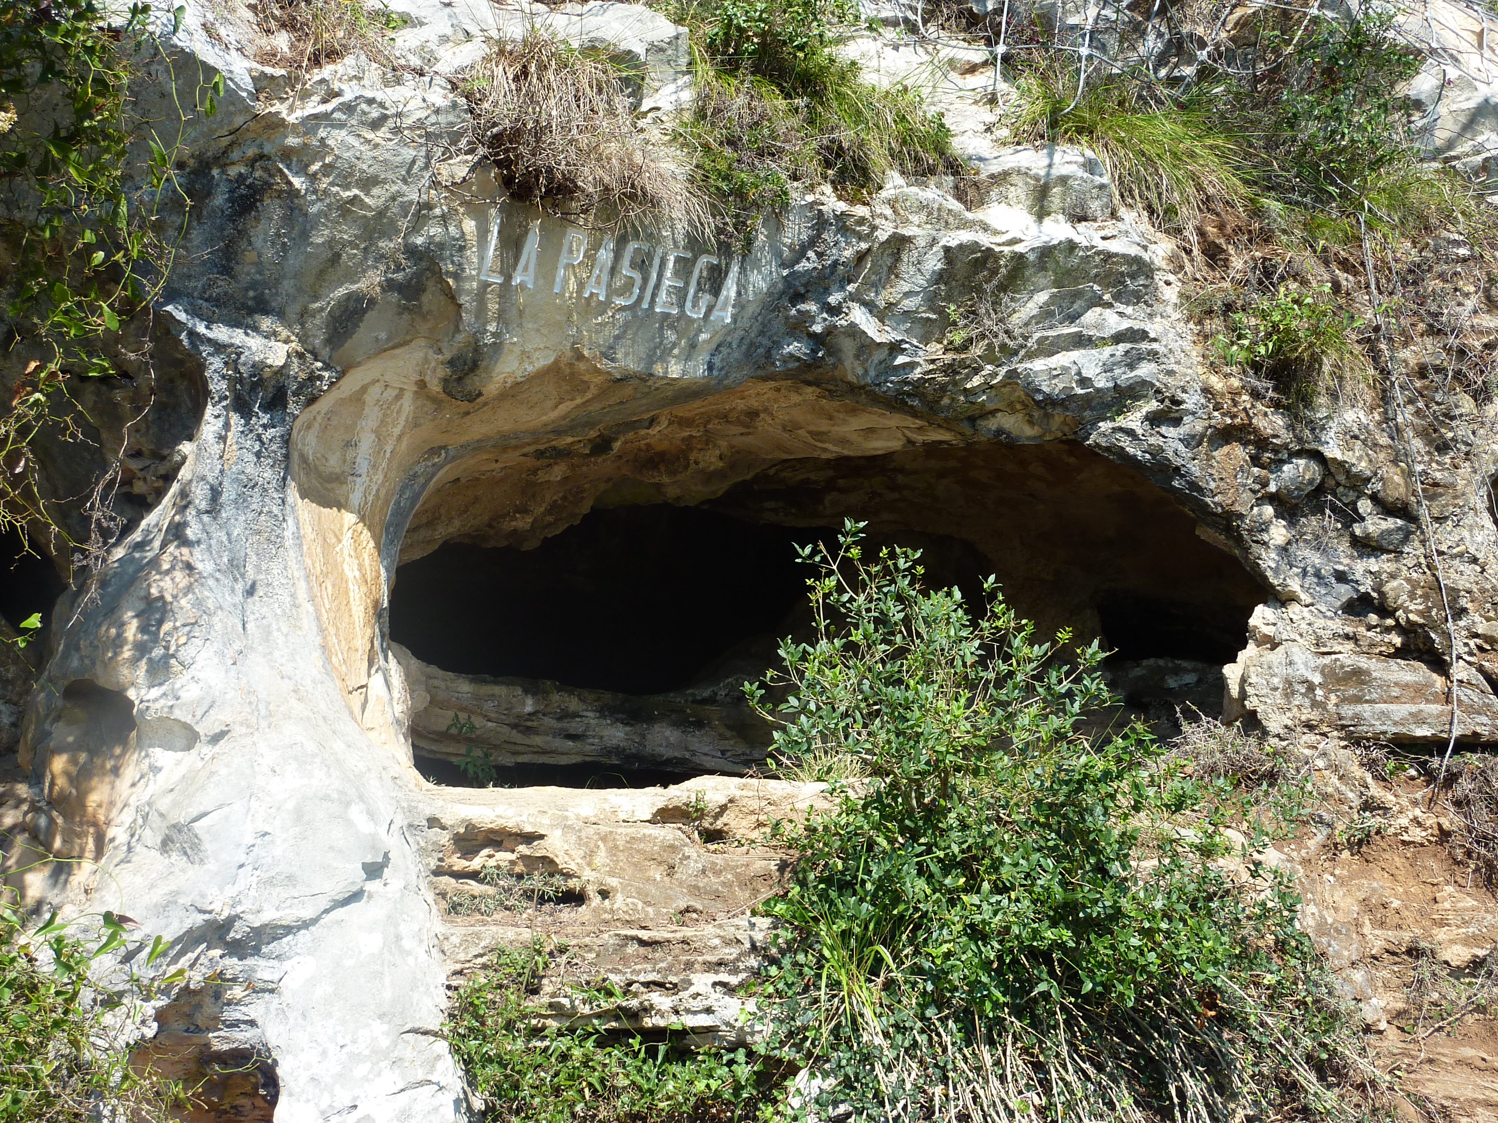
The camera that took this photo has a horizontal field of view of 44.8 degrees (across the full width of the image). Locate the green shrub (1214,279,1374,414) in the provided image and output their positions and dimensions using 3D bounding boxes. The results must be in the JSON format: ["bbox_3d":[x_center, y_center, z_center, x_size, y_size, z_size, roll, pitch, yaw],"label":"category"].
[{"bbox_3d":[1.761,-0.697,5.900,0.500,0.420,0.400,-1,-7,6],"label":"green shrub"}]

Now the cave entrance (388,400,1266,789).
[{"bbox_3d":[0.244,0.105,5.700,2.700,1.200,1.000,1,-7,-5],"label":"cave entrance"}]

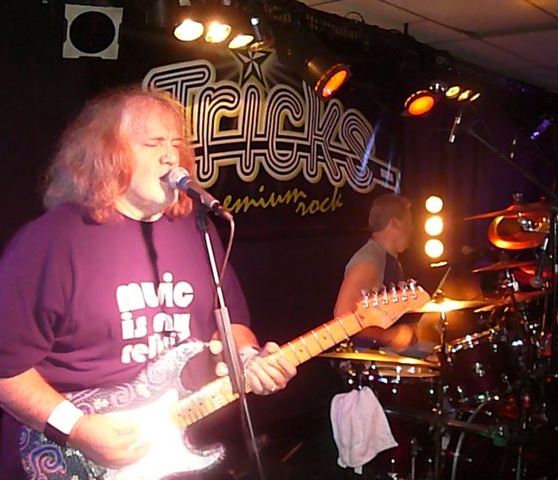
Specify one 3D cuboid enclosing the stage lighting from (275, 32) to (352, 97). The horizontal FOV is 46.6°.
[{"bbox_3d":[0.179,-0.911,3.350,0.310,0.230,0.225,46,23,16],"label":"stage lighting"}]

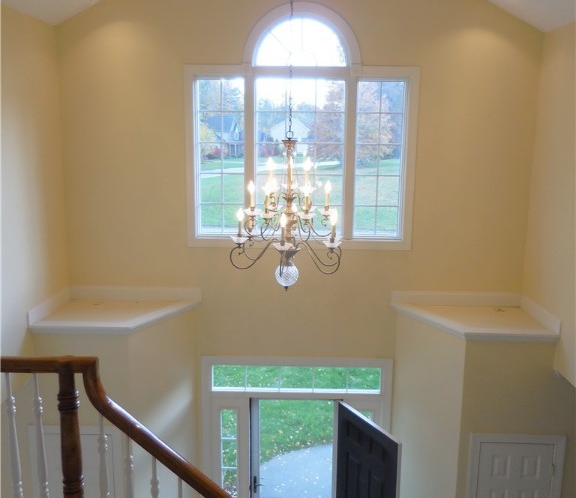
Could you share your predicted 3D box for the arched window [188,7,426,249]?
[{"bbox_3d":[0.117,-1.085,5.049,2.110,2.203,0.080,1,10,2],"label":"arched window"}]

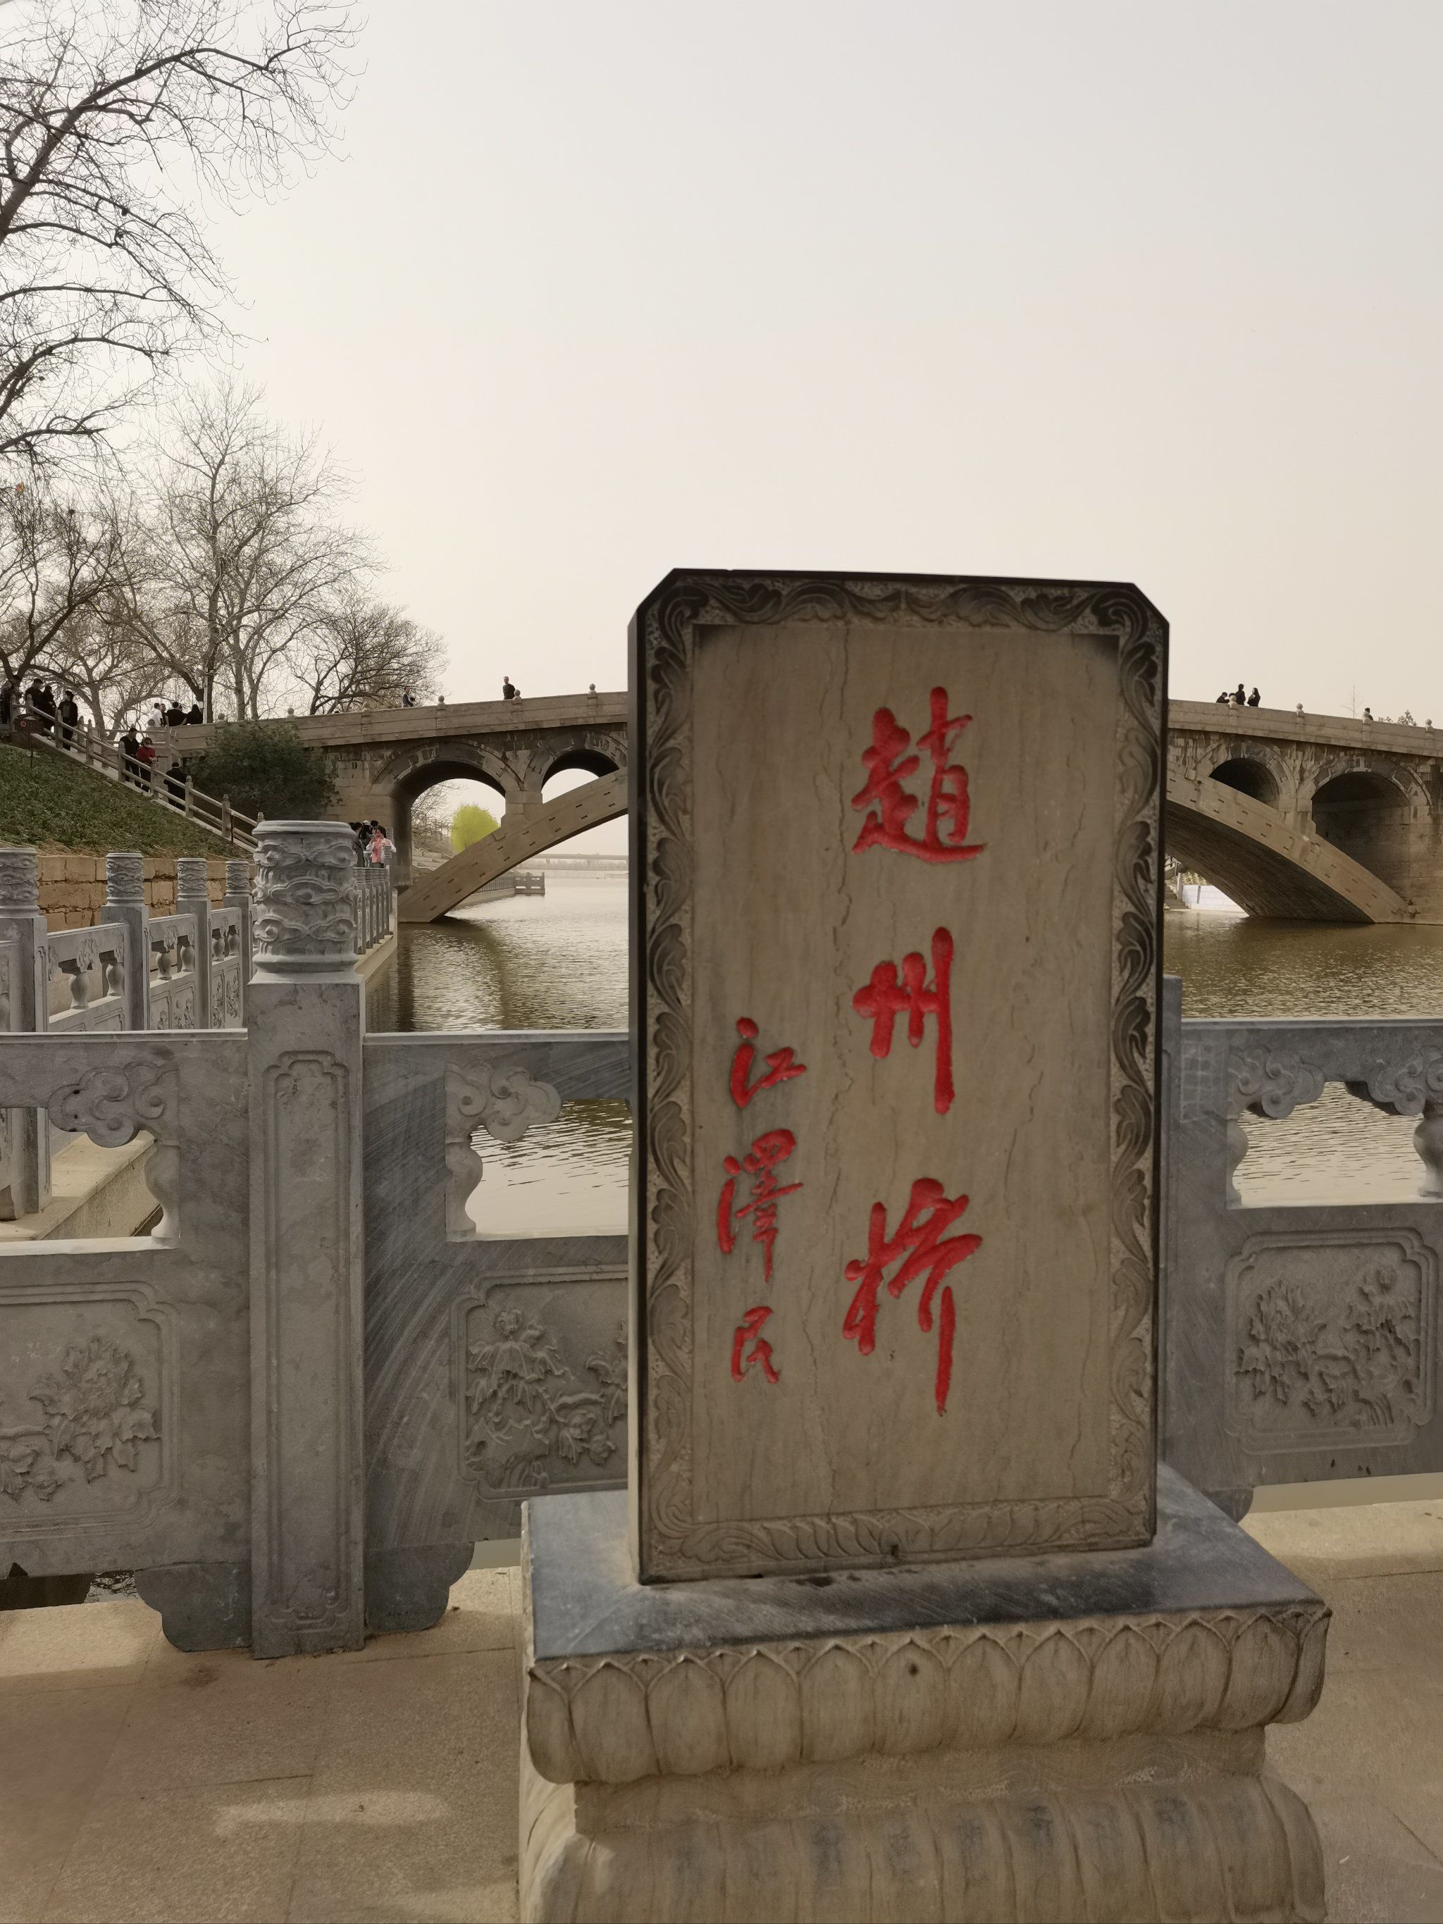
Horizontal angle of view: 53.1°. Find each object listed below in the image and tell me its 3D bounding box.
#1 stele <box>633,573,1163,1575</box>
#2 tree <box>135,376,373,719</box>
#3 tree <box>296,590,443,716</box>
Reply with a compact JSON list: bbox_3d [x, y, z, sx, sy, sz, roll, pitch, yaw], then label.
[{"bbox_3d":[0.242,0.155,2.011,0.725,1.338,0.130,-1,3,-8],"label":"stele"},{"bbox_3d":[-23.652,-20.084,73.000,11.637,18.983,11.000,0,3,0],"label":"tree"},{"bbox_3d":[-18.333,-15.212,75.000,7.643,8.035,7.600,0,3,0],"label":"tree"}]

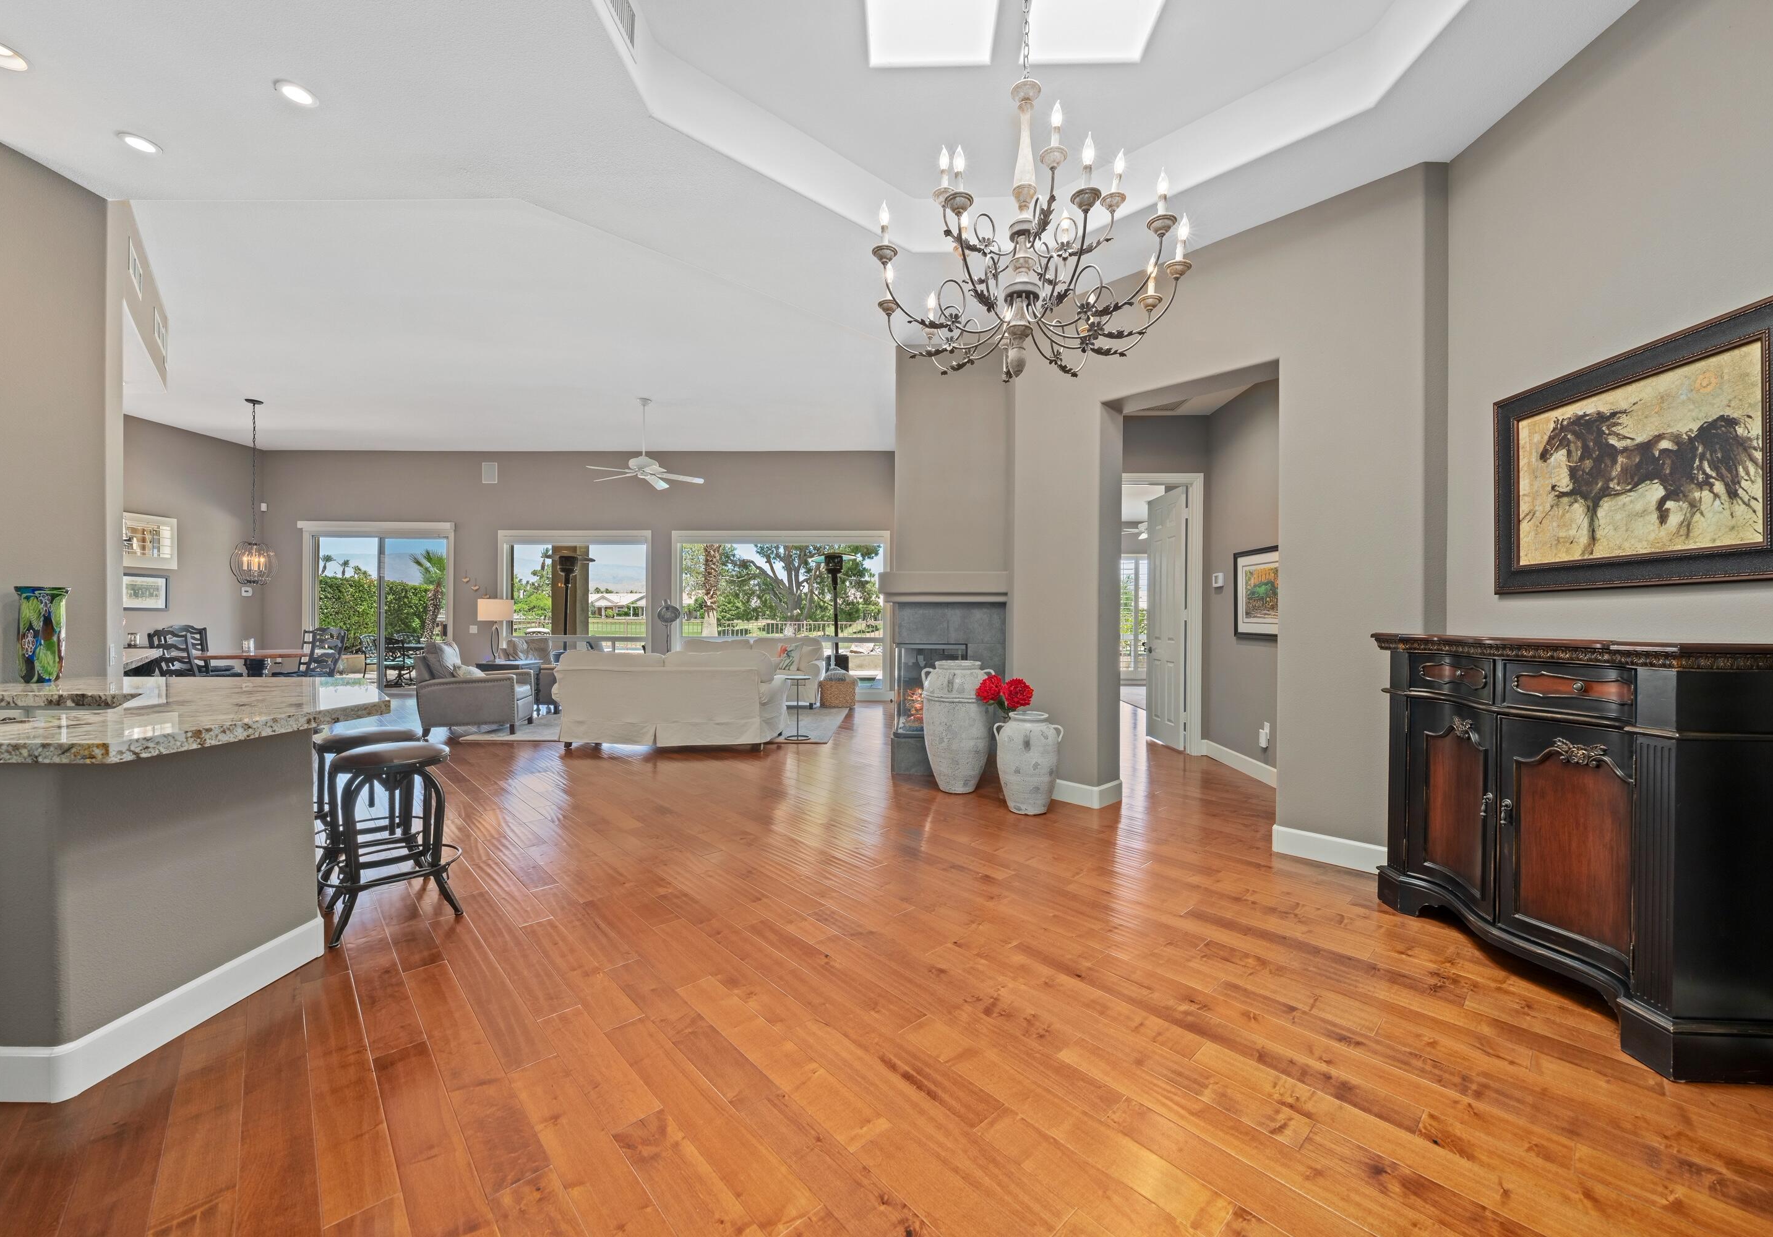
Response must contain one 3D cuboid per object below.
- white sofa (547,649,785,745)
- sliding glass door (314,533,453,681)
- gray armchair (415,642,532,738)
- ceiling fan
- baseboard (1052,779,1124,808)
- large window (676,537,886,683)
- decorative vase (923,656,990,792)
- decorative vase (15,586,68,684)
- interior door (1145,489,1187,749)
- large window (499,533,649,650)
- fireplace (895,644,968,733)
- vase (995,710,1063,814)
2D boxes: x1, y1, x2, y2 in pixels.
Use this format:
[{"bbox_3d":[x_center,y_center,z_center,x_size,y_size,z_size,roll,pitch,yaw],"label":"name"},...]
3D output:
[{"bbox_3d":[-2.070,0.747,6.585,2.100,0.920,0.920,0,0,3],"label":"white sofa"},{"bbox_3d":[-7.320,-0.023,9.680,2.050,2.420,0.130,0,0,0],"label":"sliding glass door"},{"bbox_3d":[-4.370,0.723,7.175,0.900,0.960,0.740,0,0,-15],"label":"gray armchair"},{"bbox_3d":[-2.665,-1.973,7.337,1.290,0.880,1.290,0,0,0],"label":"ceiling fan"},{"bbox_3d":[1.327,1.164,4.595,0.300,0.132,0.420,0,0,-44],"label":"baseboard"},{"bbox_3d":[-1.580,-0.080,9.960,3.180,2.320,0.130,0,0,1],"label":"large window"},{"bbox_3d":[0.513,0.770,4.820,0.525,0.920,0.490,0,0,0],"label":"decorative vase"},{"bbox_3d":[-3.970,0.074,3.156,0.160,0.450,0.160,0,0,38],"label":"decorative vase"},{"bbox_3d":[2.700,0.013,6.450,0.045,2.390,0.800,0,0,0],"label":"interior door"},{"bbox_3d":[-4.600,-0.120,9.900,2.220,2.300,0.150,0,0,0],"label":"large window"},{"bbox_3d":[0.355,0.564,5.574,0.570,0.740,0.580,0,0,0],"label":"fireplace"},{"bbox_3d":[0.912,0.925,4.300,0.445,0.610,0.410,0,0,0],"label":"vase"}]

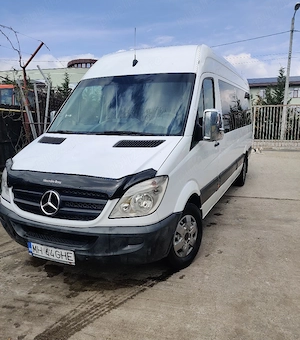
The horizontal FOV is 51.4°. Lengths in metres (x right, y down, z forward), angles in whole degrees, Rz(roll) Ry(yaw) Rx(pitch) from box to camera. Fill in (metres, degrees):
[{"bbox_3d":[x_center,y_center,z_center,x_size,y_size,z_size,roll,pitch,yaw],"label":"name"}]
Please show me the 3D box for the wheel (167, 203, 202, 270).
[{"bbox_3d":[0.309,0.685,3.265,0.240,0.700,0.700,8,13,39],"label":"wheel"}]

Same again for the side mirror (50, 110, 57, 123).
[{"bbox_3d":[-1.271,-0.616,4.215,0.210,0.340,0.140,4,11,25],"label":"side mirror"}]

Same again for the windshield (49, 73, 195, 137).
[{"bbox_3d":[-0.348,-0.801,3.615,1.740,0.940,0.170,4,-32,25],"label":"windshield"}]

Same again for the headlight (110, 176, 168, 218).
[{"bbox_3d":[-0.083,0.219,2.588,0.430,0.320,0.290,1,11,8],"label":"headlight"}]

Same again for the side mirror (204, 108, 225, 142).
[{"bbox_3d":[0.679,-0.473,3.321,0.210,0.340,0.140,4,11,25],"label":"side mirror"}]

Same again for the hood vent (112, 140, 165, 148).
[{"bbox_3d":[-0.100,-0.247,2.957,0.450,0.040,0.150,2,33,11],"label":"hood vent"}]

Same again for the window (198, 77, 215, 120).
[{"bbox_3d":[0.666,-0.734,3.637,0.070,0.680,0.820,-2,9,26],"label":"window"}]

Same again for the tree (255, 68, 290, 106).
[{"bbox_3d":[6.758,-3.634,17.139,2.000,4.000,2.000,-1,10,0],"label":"tree"}]

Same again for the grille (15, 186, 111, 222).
[{"bbox_3d":[-0.848,0.268,2.695,1.080,0.280,0.160,4,11,25],"label":"grille"}]

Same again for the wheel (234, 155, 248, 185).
[{"bbox_3d":[2.000,0.022,6.751,0.240,0.690,0.690,4,11,25],"label":"wheel"}]

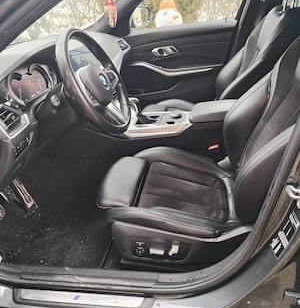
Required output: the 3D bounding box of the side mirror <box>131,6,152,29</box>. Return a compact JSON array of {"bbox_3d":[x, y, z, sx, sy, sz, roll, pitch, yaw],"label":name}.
[{"bbox_3d":[-0.079,-0.940,2.075,0.130,0.145,0.220,7,31,27],"label":"side mirror"}]

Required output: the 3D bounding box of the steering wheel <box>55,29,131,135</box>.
[{"bbox_3d":[-0.183,-0.227,0.993,0.100,0.370,0.370,-21,23,21],"label":"steering wheel"}]

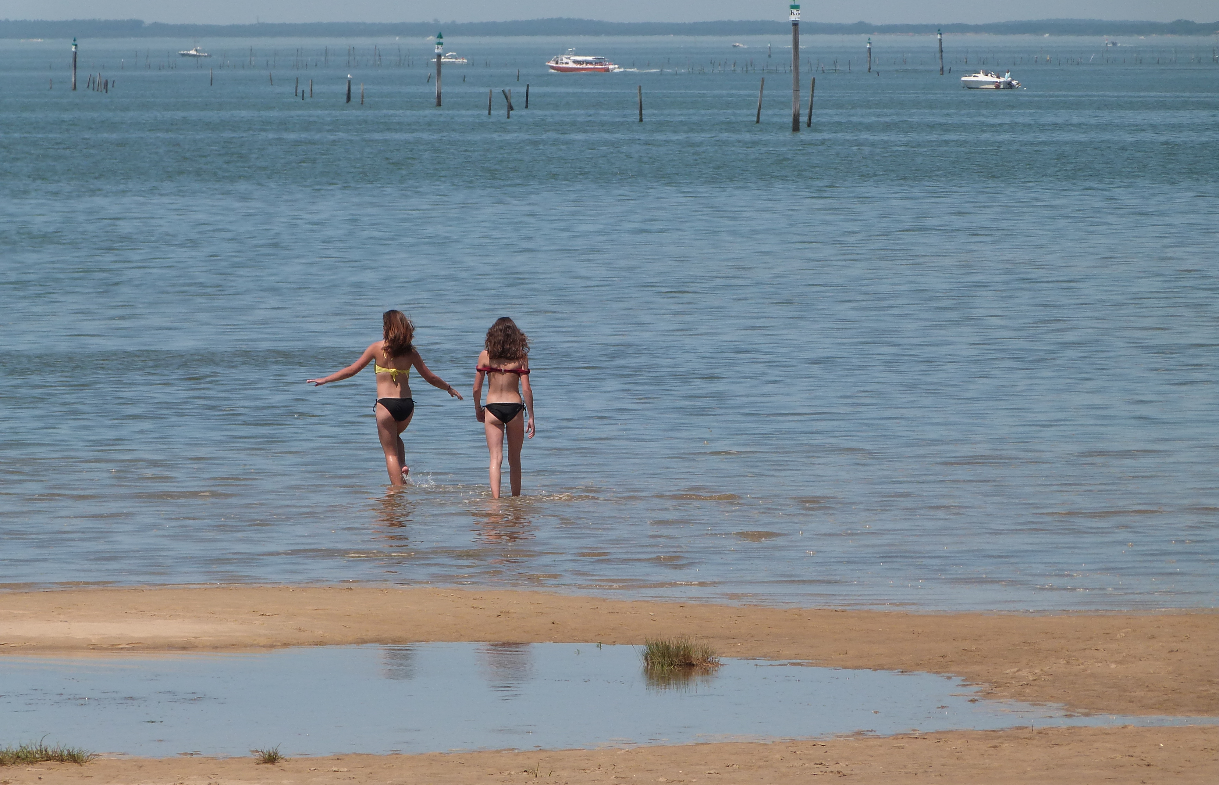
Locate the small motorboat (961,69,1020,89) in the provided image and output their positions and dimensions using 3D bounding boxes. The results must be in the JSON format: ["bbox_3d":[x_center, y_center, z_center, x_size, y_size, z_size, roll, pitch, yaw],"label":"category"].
[{"bbox_3d":[35.917,-29.534,1250.000,5.800,1.850,2.200,1,2,21],"label":"small motorboat"}]

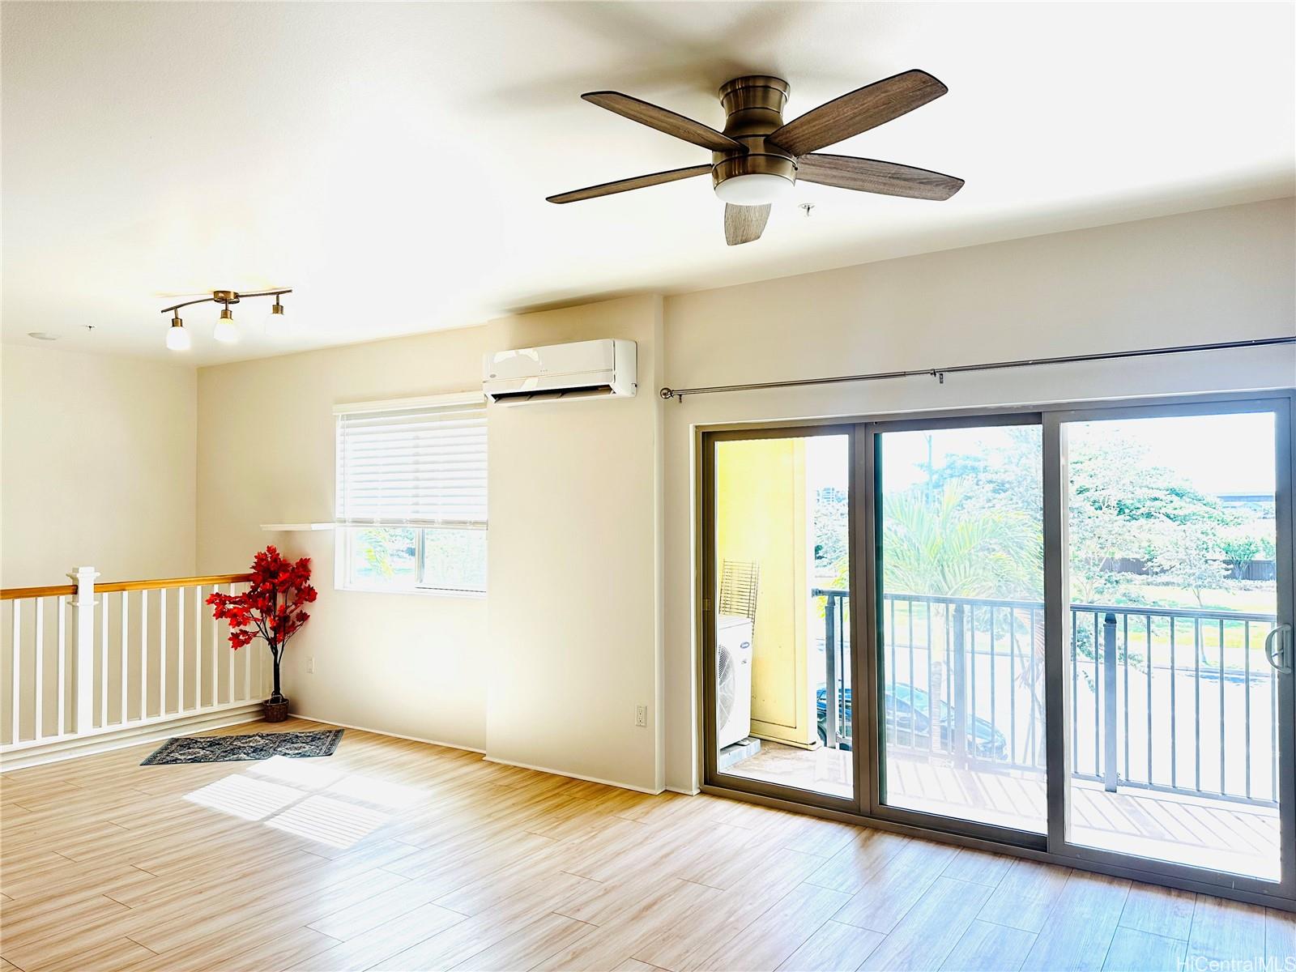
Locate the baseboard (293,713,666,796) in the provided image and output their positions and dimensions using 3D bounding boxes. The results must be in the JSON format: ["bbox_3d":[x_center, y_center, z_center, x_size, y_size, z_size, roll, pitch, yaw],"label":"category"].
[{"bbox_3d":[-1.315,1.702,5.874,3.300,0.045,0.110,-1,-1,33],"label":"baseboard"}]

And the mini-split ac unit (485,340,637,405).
[{"bbox_3d":[-0.526,-0.647,5.205,0.965,0.310,0.230,-1,-1,33],"label":"mini-split ac unit"}]

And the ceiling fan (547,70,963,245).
[{"bbox_3d":[0.298,-0.963,2.546,1.290,0.315,1.290,-1,-1,33],"label":"ceiling fan"}]

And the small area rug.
[{"bbox_3d":[-2.639,1.722,5.952,1.130,0.012,0.670,0,-1,-10],"label":"small area rug"}]

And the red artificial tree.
[{"bbox_3d":[-2.834,1.048,6.564,0.700,1.220,0.640,-1,-1,33],"label":"red artificial tree"}]

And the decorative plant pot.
[{"bbox_3d":[-2.767,1.658,6.689,0.195,0.170,0.195,0,-1,0],"label":"decorative plant pot"}]

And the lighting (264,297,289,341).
[{"bbox_3d":[-1.985,-0.890,4.800,0.125,0.200,0.125,-1,-1,33],"label":"lighting"}]

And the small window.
[{"bbox_3d":[-1.637,0.079,6.184,1.540,1.350,0.130,-1,-1,33],"label":"small window"}]

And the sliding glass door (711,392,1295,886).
[{"bbox_3d":[1.446,0.665,4.314,2.735,2.045,0.130,-1,-1,33],"label":"sliding glass door"}]

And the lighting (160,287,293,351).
[{"bbox_3d":[-2.365,-0.924,5.017,1.040,0.290,0.190,-1,-1,33],"label":"lighting"}]

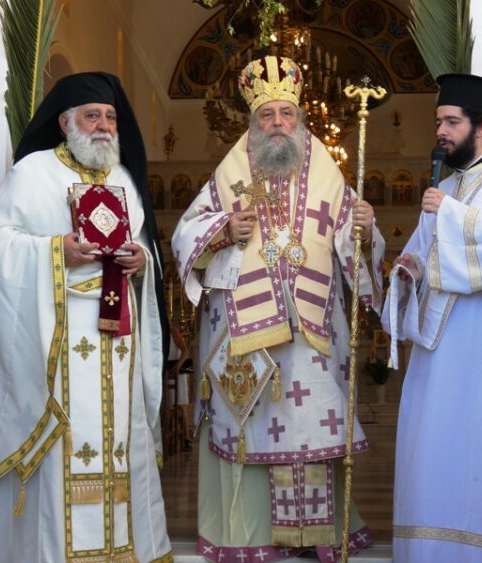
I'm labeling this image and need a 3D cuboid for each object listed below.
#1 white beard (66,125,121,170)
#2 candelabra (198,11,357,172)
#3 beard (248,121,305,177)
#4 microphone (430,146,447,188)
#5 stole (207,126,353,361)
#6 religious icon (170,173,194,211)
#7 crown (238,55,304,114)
[{"bbox_3d":[-0.485,-0.441,3.920,0.170,0.160,0.140,2,-5,-21],"label":"white beard"},{"bbox_3d":[0.360,-1.781,11.000,1.420,1.480,1.420,0,-5,0],"label":"candelabra"},{"bbox_3d":[0.123,-0.458,4.120,0.190,0.195,0.140,0,-5,-1],"label":"beard"},{"bbox_3d":[0.646,-0.348,3.950,0.050,0.200,0.050,12,-7,-31],"label":"microphone"},{"bbox_3d":[0.131,-0.143,4.170,0.490,0.800,0.340,0,-5,0],"label":"stole"},{"bbox_3d":[-0.834,-1.276,17.000,0.310,0.520,0.040,0,-5,5],"label":"religious icon"},{"bbox_3d":[0.108,-0.692,4.220,0.230,0.195,0.230,-4,-11,-4],"label":"crown"}]

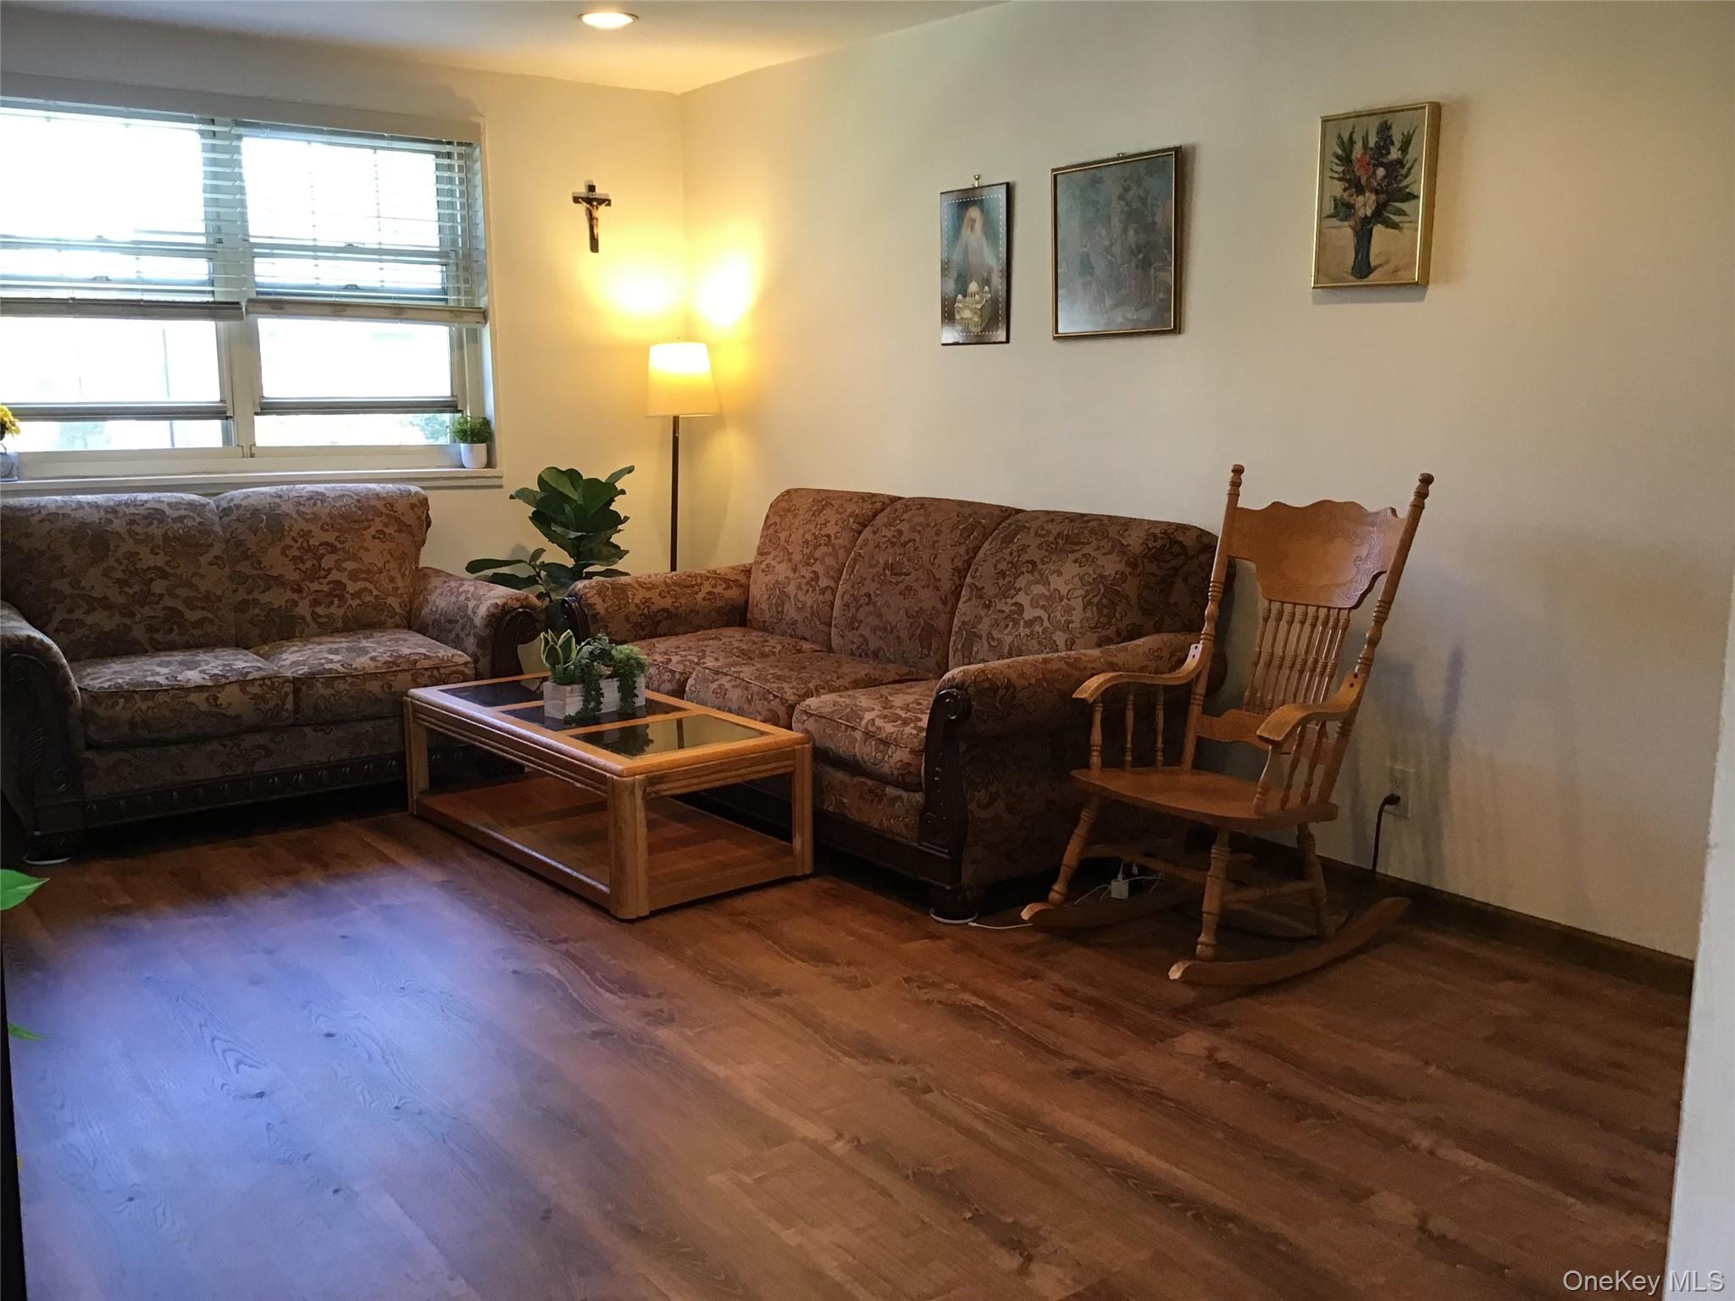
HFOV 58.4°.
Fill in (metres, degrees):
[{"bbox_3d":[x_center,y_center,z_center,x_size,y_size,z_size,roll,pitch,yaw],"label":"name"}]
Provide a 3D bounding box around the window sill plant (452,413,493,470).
[{"bbox_3d":[-1.501,-0.799,5.902,0.150,0.210,0.150,-7,12,-36],"label":"window sill plant"}]

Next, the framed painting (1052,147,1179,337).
[{"bbox_3d":[0.697,-1.125,4.361,0.030,0.481,0.476,-7,12,-36],"label":"framed painting"}]

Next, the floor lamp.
[{"bbox_3d":[-0.716,-0.460,6.059,0.285,1.460,0.285,-7,12,-36],"label":"floor lamp"}]

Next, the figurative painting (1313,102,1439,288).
[{"bbox_3d":[1.199,-1.067,3.677,0.042,0.399,0.297,-7,12,-36],"label":"figurative painting"}]

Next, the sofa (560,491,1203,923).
[{"bbox_3d":[-0.061,0.013,4.813,0.890,0.945,2.190,-7,12,-36],"label":"sofa"}]

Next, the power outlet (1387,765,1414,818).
[{"bbox_3d":[1.300,0.349,3.805,0.012,0.117,0.071,-7,12,-36],"label":"power outlet"}]

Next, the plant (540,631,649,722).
[{"bbox_3d":[-0.775,0.056,4.452,0.320,0.240,0.140,-5,11,-27],"label":"plant"}]

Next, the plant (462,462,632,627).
[{"bbox_3d":[-1.144,-0.174,5.746,0.530,1.000,0.530,-7,12,-36],"label":"plant"}]

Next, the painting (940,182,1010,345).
[{"bbox_3d":[0.339,-1.195,4.843,0.022,0.473,0.316,-7,12,-36],"label":"painting"}]

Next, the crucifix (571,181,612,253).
[{"bbox_3d":[-1.054,-1.666,5.996,0.165,0.256,0.030,-7,12,-36],"label":"crucifix"}]

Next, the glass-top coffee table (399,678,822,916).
[{"bbox_3d":[-0.770,0.364,4.442,0.600,0.376,1.250,-8,12,-39],"label":"glass-top coffee table"}]

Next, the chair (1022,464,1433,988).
[{"bbox_3d":[0.797,0.148,3.549,0.770,1.100,0.570,-7,12,-36],"label":"chair"}]

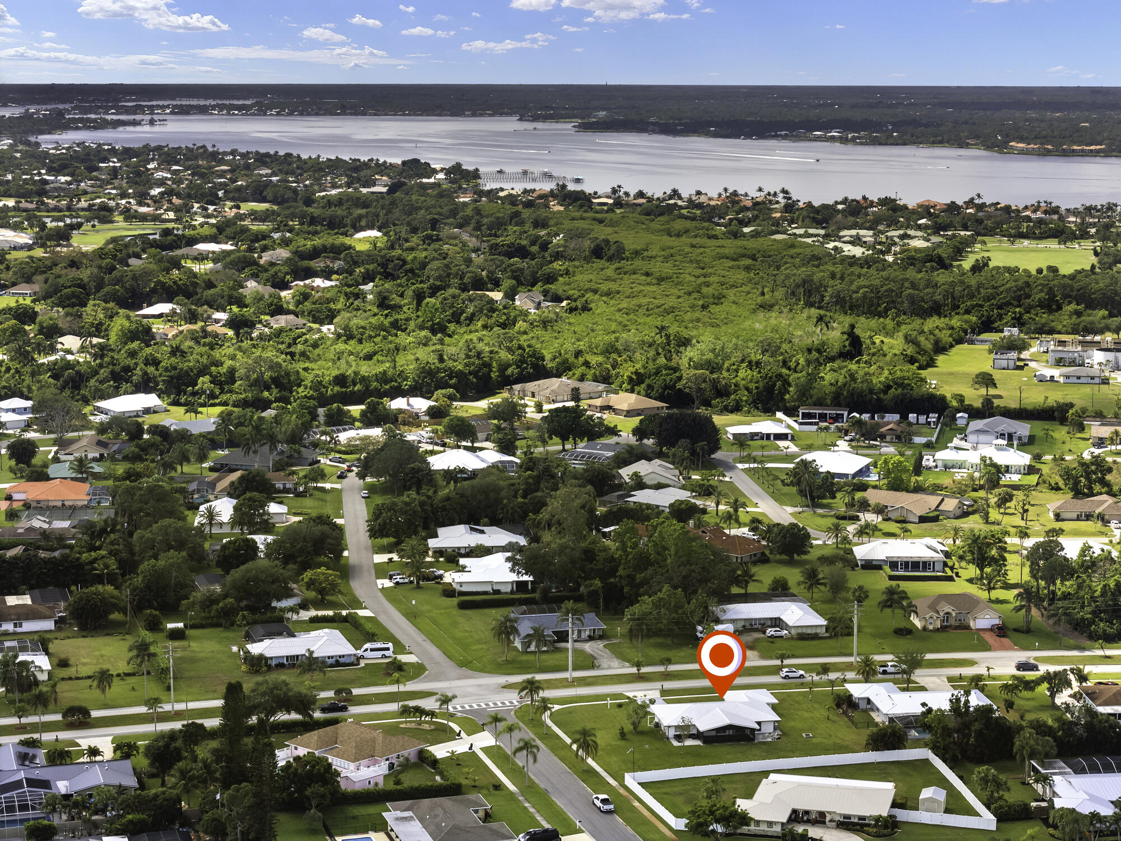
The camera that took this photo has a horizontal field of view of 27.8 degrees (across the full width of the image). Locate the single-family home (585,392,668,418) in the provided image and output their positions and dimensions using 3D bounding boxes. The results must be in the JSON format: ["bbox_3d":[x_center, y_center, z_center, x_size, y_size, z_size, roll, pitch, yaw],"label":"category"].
[{"bbox_3d":[23.060,-5.880,783.718,19.342,5.500,21.933,-7,11,-38],"label":"single-family home"}]

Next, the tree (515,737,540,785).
[{"bbox_3d":[-5.400,55.100,365.990,4.100,8.100,4.100,0,9,0],"label":"tree"}]

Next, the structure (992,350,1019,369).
[{"bbox_3d":[175.185,-23.669,894.121,9.500,5.300,12.600,1,9,6],"label":"structure"}]

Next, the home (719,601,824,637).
[{"bbox_3d":[43.103,40.970,471.952,21.700,4.500,19.500,-2,9,-12],"label":"home"}]

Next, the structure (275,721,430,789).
[{"bbox_3d":[-34.184,54.241,380.572,18.800,5.500,16.800,8,12,43],"label":"structure"}]

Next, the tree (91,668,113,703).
[{"bbox_3d":[-83.870,48.210,414.550,4.100,6.600,4.100,0,9,0],"label":"tree"}]

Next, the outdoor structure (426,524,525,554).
[{"bbox_3d":[-20.510,28.340,549.820,23.570,5.200,21.910,-1,9,-6],"label":"outdoor structure"}]

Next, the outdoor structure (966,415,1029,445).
[{"bbox_3d":[141.383,2.179,730.065,19.725,6.300,24.953,2,9,12],"label":"outdoor structure"}]

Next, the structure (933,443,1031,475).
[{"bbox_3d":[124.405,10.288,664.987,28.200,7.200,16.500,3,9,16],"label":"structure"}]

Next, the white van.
[{"bbox_3d":[-36.430,45.200,447.490,6.950,2.800,2.100,-2,9,-11],"label":"white van"}]

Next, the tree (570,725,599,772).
[{"bbox_3d":[4.234,54.965,379.269,4.800,7.555,4.800,0,9,0],"label":"tree"}]

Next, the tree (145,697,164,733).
[{"bbox_3d":[-70.644,51.319,395.598,3.300,6.540,3.300,0,9,0],"label":"tree"}]

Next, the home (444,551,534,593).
[{"bbox_3d":[-16.160,33.730,514.440,18.010,5.300,24.600,-1,9,-6],"label":"home"}]

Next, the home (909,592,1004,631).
[{"bbox_3d":[82.362,39.582,478.054,18.200,5.600,17.700,-1,9,-4],"label":"home"}]

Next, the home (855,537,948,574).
[{"bbox_3d":[80.500,30.880,534.300,22.640,5.400,18.590,1,9,2],"label":"home"}]

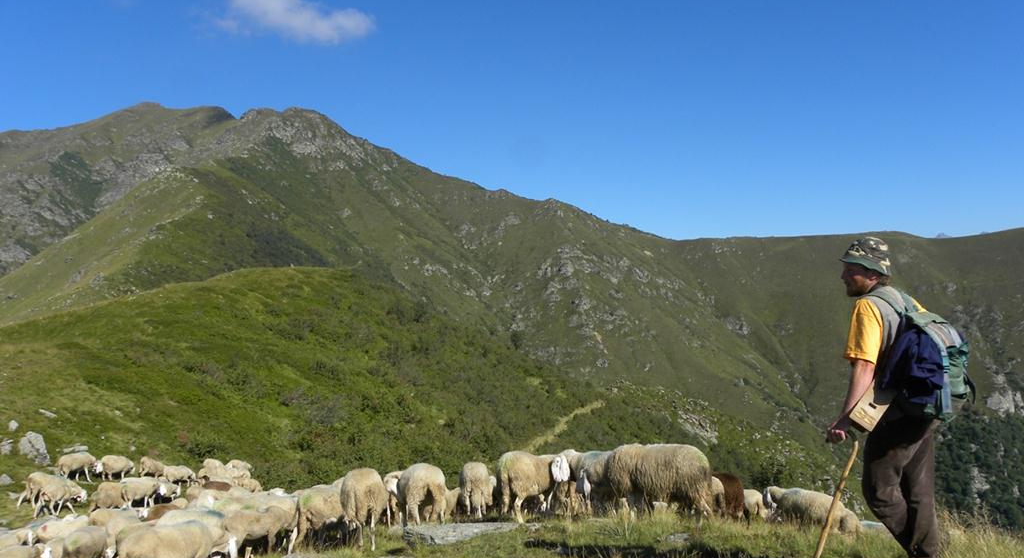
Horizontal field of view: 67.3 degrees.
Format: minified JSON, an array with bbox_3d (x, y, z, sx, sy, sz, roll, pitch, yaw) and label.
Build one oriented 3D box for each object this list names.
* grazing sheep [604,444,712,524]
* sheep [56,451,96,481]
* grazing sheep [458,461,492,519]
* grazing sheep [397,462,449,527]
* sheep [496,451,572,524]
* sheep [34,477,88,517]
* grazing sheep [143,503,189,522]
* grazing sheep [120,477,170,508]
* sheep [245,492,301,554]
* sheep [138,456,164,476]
[{"bbox_3d":[1.372,1.909,7.200,1.080,0.790,0.450,0,0,22],"label":"grazing sheep"},{"bbox_3d":[-11.049,4.782,19.600,1.020,0.750,0.380,0,0,-22],"label":"sheep"},{"bbox_3d":[-0.494,2.781,10.200,0.380,0.730,0.950,0,0,-7],"label":"grazing sheep"},{"bbox_3d":[-1.119,2.638,9.500,0.410,0.750,1.000,0,0,-27],"label":"grazing sheep"},{"bbox_3d":[0.249,2.166,8.100,0.400,0.750,0.950,0,0,43],"label":"sheep"},{"bbox_3d":[-9.255,4.530,15.800,0.380,0.740,1.120,-2,-2,43],"label":"sheep"},{"bbox_3d":[-6.271,4.469,14.000,1.100,0.750,0.410,1,-2,-35],"label":"grazing sheep"},{"bbox_3d":[-9.054,5.287,19.000,1.150,0.780,0.420,1,-2,-40],"label":"grazing sheep"},{"bbox_3d":[-3.324,3.338,10.500,1.120,0.790,0.420,1,-2,-37],"label":"sheep"},{"bbox_3d":[-11.187,5.882,24.000,1.100,0.730,0.400,2,-2,-42],"label":"sheep"}]

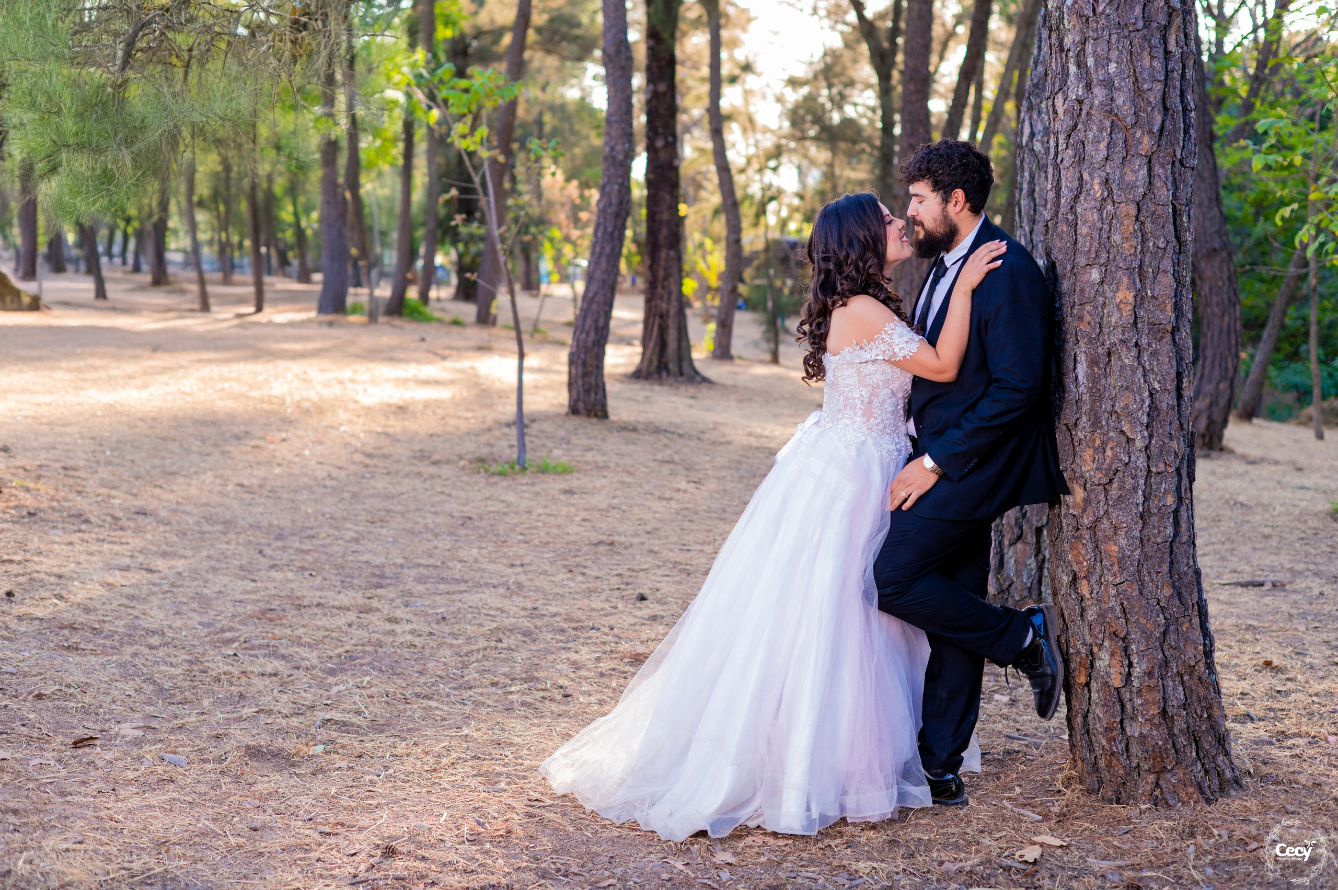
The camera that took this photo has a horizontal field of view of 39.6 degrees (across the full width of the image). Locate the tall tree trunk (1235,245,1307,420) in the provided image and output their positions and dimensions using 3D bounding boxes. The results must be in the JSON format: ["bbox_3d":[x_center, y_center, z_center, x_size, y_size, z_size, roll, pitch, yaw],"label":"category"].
[{"bbox_3d":[4.949,-0.922,15.227,0.170,1.446,0.170,15,6,-2],"label":"tall tree trunk"}]

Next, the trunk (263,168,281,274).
[{"bbox_3d":[-12.352,-6.833,57.597,0.380,3.250,0.380,0,6,0],"label":"trunk"}]

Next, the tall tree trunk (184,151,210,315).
[{"bbox_3d":[-8.816,-4.013,34.769,0.220,3.000,0.220,-3,6,0],"label":"tall tree trunk"}]

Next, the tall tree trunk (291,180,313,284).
[{"bbox_3d":[-10.278,-5.982,51.655,0.340,2.980,0.340,-4,6,0],"label":"tall tree trunk"}]

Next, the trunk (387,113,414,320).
[{"bbox_3d":[-4.711,-4.061,32.751,0.280,3.610,0.280,4,6,0],"label":"trunk"}]

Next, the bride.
[{"bbox_3d":[0.250,0.140,4.847,1.200,1.590,0.800,0,6,0],"label":"bride"}]

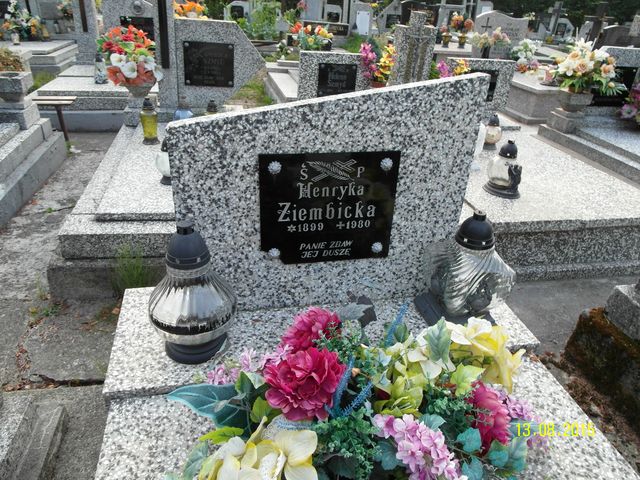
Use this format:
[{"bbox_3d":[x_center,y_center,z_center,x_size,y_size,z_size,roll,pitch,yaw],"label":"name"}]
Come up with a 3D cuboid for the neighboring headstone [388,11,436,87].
[{"bbox_3d":[0.759,-1.462,3.655,0.330,0.760,0.100,-2,29,-11],"label":"neighboring headstone"}]

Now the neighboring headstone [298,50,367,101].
[{"bbox_3d":[0.093,-1.323,3.667,0.550,0.430,0.080,-2,29,-11],"label":"neighboring headstone"}]

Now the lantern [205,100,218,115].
[{"bbox_3d":[-0.779,-0.870,3.158,0.095,0.210,0.095,-2,29,-11],"label":"lantern"}]

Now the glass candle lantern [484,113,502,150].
[{"bbox_3d":[1.210,-0.769,3.101,0.120,0.250,0.120,-2,29,-11],"label":"glass candle lantern"}]

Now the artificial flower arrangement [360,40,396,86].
[{"bbox_3d":[0.440,-1.266,3.290,0.270,0.377,0.220,-3,29,-12],"label":"artificial flower arrangement"}]

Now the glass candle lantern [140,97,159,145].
[{"bbox_3d":[-1.102,-0.777,2.855,0.112,0.272,0.112,-3,29,-12],"label":"glass candle lantern"}]

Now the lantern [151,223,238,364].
[{"bbox_3d":[-0.279,0.107,0.951,0.190,0.336,0.190,-2,29,-11],"label":"lantern"}]

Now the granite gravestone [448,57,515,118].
[{"bbox_3d":[1.293,-1.232,3.561,0.550,0.412,0.100,-3,29,-12],"label":"granite gravestone"}]

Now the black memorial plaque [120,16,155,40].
[{"bbox_3d":[-1.861,-2.154,4.550,0.335,0.280,0.020,-3,29,-12],"label":"black memorial plaque"}]

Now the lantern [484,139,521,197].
[{"bbox_3d":[0.917,-0.363,2.189,0.170,0.255,0.135,23,34,32],"label":"lantern"}]

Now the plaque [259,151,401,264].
[{"bbox_3d":[0.022,-0.081,1.177,0.360,0.311,0.020,-3,28,-11],"label":"plaque"}]

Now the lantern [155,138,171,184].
[{"bbox_3d":[-0.793,-0.427,2.322,0.155,0.250,0.155,-2,29,-11],"label":"lantern"}]

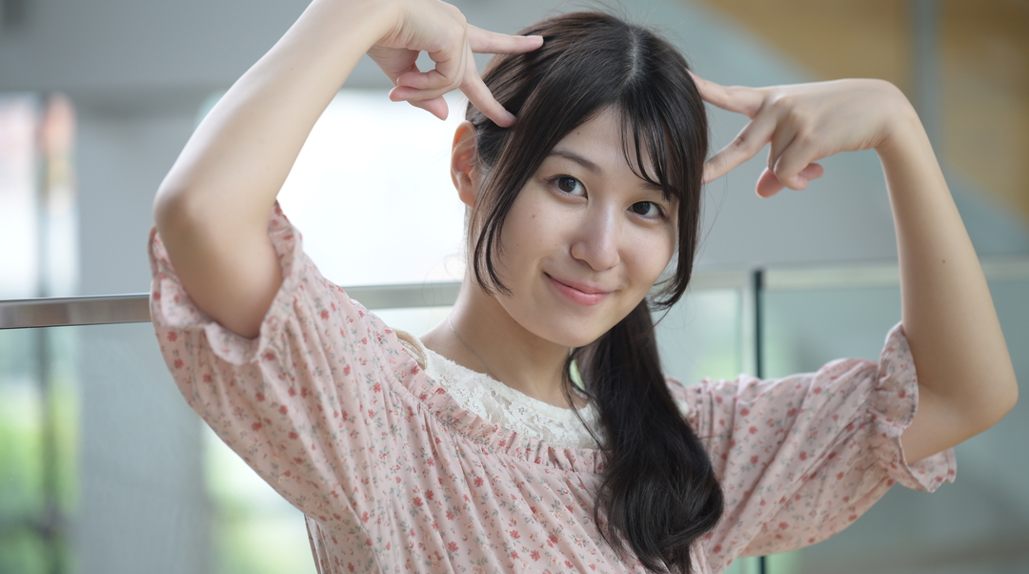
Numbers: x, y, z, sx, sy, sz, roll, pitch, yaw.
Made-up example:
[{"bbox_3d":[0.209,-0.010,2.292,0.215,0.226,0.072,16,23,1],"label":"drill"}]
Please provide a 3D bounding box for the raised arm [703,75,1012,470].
[{"bbox_3d":[0.237,-0.012,2.680,0.228,0.270,0.170,-1,2,0],"label":"raised arm"}]

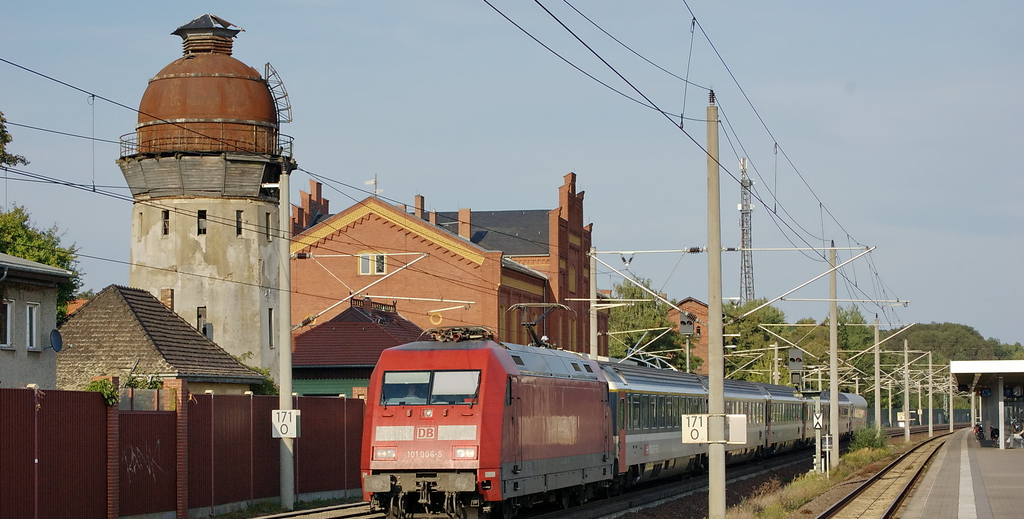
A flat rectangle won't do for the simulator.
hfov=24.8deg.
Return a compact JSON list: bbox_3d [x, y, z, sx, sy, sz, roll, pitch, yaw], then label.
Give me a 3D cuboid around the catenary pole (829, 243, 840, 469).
[{"bbox_3d":[16.914,5.068,122.228,0.420,11.846,0.420,-1,-4,11],"label":"catenary pole"}]

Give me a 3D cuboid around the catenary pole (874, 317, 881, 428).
[{"bbox_3d":[27.956,9.447,178.259,0.400,10.333,0.400,-1,-4,11],"label":"catenary pole"}]

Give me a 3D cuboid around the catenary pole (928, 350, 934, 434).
[{"bbox_3d":[48.317,15.550,268.550,0.420,9.893,0.420,-1,-4,11],"label":"catenary pole"}]

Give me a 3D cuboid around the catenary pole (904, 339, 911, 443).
[{"bbox_3d":[38.632,12.862,227.640,0.420,10.094,0.420,-1,-4,11],"label":"catenary pole"}]

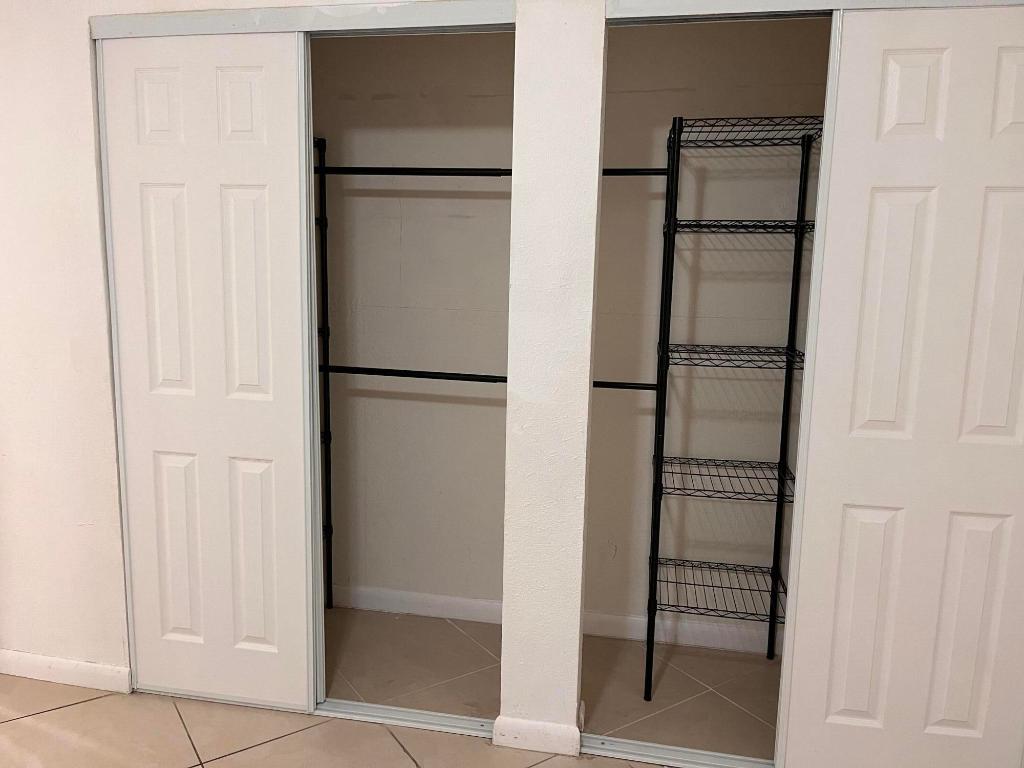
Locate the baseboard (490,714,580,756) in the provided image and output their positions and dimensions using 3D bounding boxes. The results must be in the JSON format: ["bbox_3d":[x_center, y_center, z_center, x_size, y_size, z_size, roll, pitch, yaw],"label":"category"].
[{"bbox_3d":[0.073,1.017,2.232,0.250,0.086,0.025,3,8,11],"label":"baseboard"}]

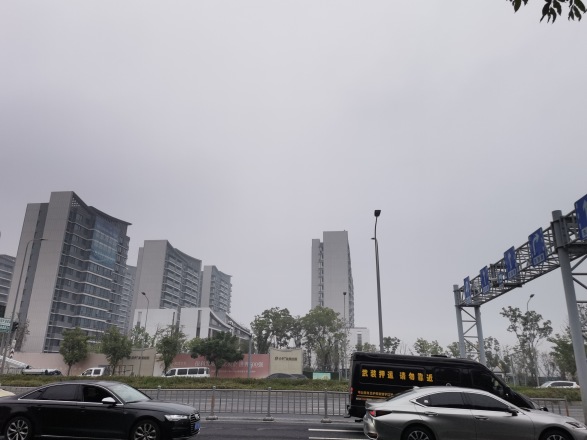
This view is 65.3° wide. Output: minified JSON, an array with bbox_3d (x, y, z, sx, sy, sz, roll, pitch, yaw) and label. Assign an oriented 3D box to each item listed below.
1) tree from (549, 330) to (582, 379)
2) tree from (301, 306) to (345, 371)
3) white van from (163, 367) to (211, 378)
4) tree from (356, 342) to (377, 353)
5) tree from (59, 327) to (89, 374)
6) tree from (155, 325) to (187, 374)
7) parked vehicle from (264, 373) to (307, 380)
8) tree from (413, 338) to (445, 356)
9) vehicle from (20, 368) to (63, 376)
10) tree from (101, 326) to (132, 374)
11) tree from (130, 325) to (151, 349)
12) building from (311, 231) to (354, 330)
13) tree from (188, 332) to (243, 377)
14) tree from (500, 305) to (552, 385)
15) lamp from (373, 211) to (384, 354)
[{"bbox_3d":[33.543,17.095,55.637,4.560,7.160,4.100,1,-18,0],"label":"tree"},{"bbox_3d":[3.795,16.387,59.907,5.780,10.050,5.780,1,-18,0],"label":"tree"},{"bbox_3d":[-12.074,17.961,52.445,5.000,1.950,1.750,1,-18,0],"label":"white van"},{"bbox_3d":[10.116,19.825,63.030,3.200,5.730,3.200,1,-18,0],"label":"tree"},{"bbox_3d":[-27.599,16.685,56.988,3.750,6.690,3.380,1,-18,0],"label":"tree"},{"bbox_3d":[-15.334,16.802,57.022,3.760,6.910,3.380,1,-18,0],"label":"tree"},{"bbox_3d":[-0.928,16.455,46.691,4.600,1.460,1.800,1,-18,0],"label":"parked vehicle"},{"bbox_3d":[21.043,21.952,70.809,5.000,7.040,4.500,1,-18,0],"label":"tree"},{"bbox_3d":[-26.532,16.393,48.114,4.500,1.450,1.800,1,-18,0],"label":"vehicle"},{"bbox_3d":[-19.684,14.943,50.745,3.400,6.120,3.400,1,-18,0],"label":"tree"},{"bbox_3d":[-23.050,19.700,68.130,3.000,8.120,2.700,1,-18,0],"label":"tree"},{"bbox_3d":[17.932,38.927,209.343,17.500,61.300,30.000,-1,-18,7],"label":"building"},{"bbox_3d":[-9.798,17.207,56.921,6.760,6.270,6.080,1,-18,0],"label":"tree"},{"bbox_3d":[26.261,14.629,52.218,5.400,9.470,5.400,1,-18,0],"label":"tree"},{"bbox_3d":[5.074,4.918,26.526,0.500,11.030,2.200,1,-18,0],"label":"lamp"}]

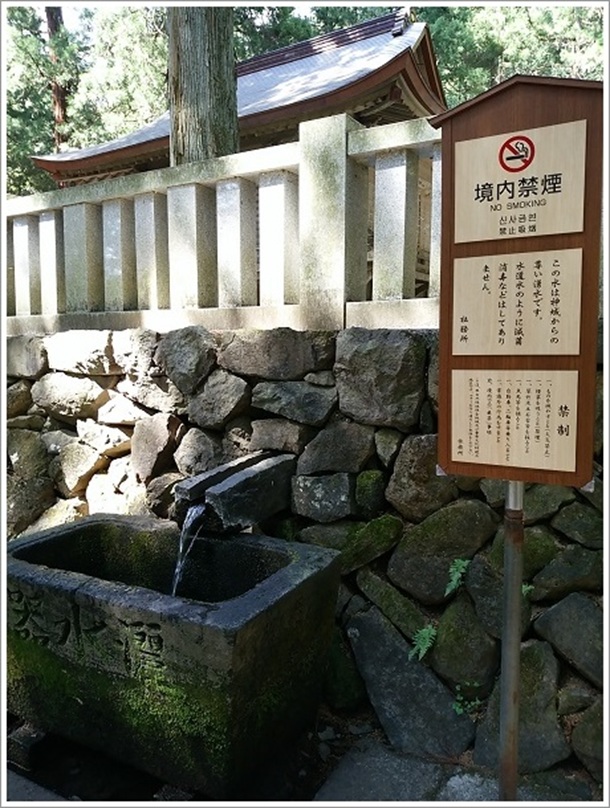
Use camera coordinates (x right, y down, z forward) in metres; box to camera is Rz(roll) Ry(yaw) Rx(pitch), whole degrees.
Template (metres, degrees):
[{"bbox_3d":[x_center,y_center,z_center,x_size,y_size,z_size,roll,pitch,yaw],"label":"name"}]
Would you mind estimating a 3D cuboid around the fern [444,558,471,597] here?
[{"bbox_3d":[0.569,0.646,2.268,0.087,0.122,0.070,2,5,29],"label":"fern"}]

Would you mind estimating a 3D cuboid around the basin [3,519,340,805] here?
[{"bbox_3d":[-0.621,0.861,2.411,1.328,0.512,0.793,2,5,26],"label":"basin"}]

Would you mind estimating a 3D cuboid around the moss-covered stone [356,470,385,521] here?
[{"bbox_3d":[0.277,0.388,2.576,0.143,0.214,0.150,3,6,30],"label":"moss-covered stone"}]

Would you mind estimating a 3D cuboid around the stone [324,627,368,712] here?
[{"bbox_3d":[0.145,1.089,2.522,0.193,0.271,0.200,2,5,29],"label":"stone"}]

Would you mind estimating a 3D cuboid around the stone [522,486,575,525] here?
[{"bbox_3d":[0.879,0.357,2.231,0.205,0.130,0.160,2,5,29],"label":"stone"}]

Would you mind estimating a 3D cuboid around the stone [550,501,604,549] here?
[{"bbox_3d":[0.984,0.424,2.162,0.190,0.135,0.160,2,5,29],"label":"stone"}]

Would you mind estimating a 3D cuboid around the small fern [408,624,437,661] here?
[{"bbox_3d":[0.457,0.927,2.364,0.112,0.143,0.080,3,6,30],"label":"small fern"}]

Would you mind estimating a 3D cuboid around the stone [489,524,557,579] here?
[{"bbox_3d":[0.815,0.550,2.268,0.249,0.203,0.200,3,6,30],"label":"stone"}]

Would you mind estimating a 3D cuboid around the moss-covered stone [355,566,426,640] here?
[{"bbox_3d":[0.344,0.795,2.448,0.269,0.236,0.160,2,5,29],"label":"moss-covered stone"}]

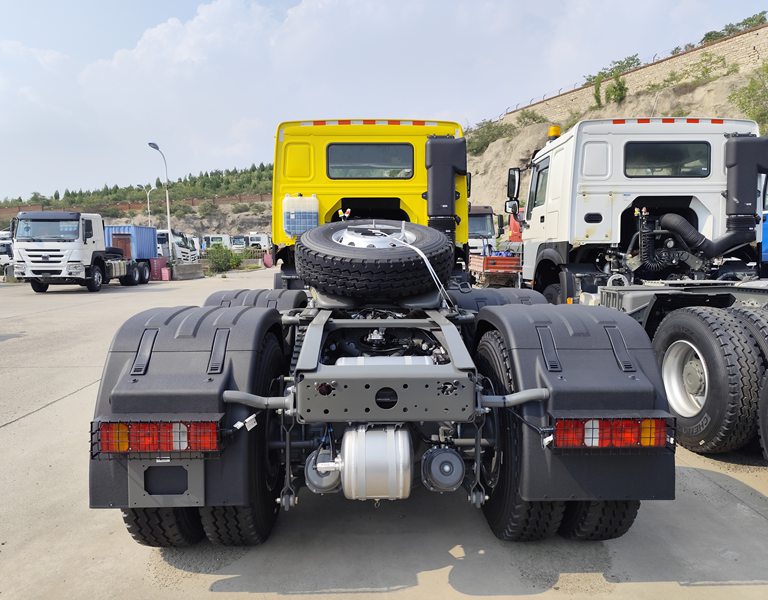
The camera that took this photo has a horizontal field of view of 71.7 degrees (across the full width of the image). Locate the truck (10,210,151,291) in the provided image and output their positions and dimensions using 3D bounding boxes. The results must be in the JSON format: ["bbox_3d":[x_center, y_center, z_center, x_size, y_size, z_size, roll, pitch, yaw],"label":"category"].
[{"bbox_3d":[-12.227,-1.982,22.398,2.400,3.030,6.700,0,5,-3],"label":"truck"}]

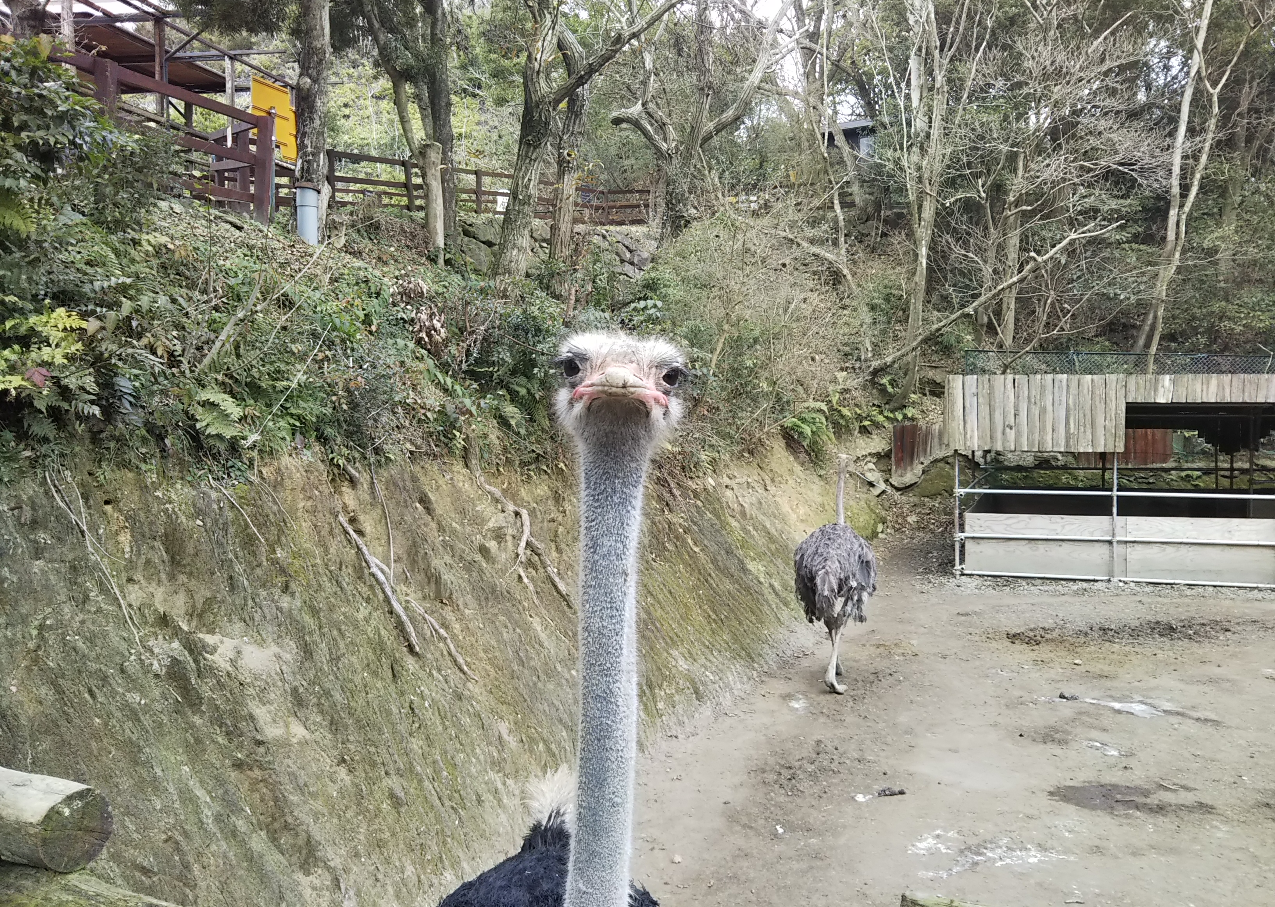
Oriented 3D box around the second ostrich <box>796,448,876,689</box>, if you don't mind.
[{"bbox_3d":[1.500,0.880,8.350,0.600,1.760,1.120,0,1,14],"label":"second ostrich"}]

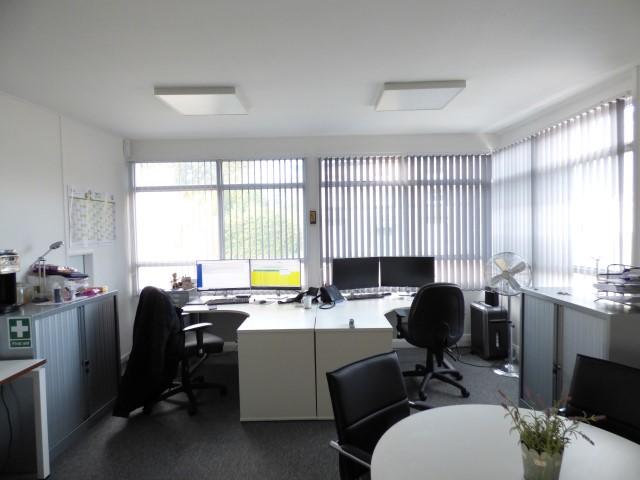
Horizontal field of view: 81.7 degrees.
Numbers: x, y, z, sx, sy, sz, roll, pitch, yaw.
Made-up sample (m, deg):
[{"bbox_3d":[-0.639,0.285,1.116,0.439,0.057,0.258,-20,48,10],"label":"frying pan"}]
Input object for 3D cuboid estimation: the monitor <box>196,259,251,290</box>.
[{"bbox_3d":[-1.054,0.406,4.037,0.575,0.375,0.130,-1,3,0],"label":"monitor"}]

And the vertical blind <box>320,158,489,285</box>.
[{"bbox_3d":[1.025,-0.188,4.403,2.020,1.590,0.090,-1,3,1],"label":"vertical blind"}]

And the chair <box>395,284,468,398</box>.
[{"bbox_3d":[1.069,0.869,3.477,0.620,1.010,0.620,-1,3,2],"label":"chair"}]

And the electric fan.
[{"bbox_3d":[1.899,0.730,3.707,0.450,1.220,0.350,1,4,41],"label":"electric fan"}]

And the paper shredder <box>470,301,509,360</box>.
[{"bbox_3d":[1.928,1.030,4.202,0.280,0.570,0.320,-2,3,-8],"label":"paper shredder"}]

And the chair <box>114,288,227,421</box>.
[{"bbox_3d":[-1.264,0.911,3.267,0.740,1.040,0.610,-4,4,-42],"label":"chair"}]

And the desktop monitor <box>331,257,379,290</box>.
[{"bbox_3d":[0.410,0.372,4.079,0.560,0.345,0.060,-2,3,-19],"label":"desktop monitor"}]

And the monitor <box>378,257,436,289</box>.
[{"bbox_3d":[0.954,0.355,4.031,0.560,0.345,0.060,-1,3,14],"label":"monitor"}]

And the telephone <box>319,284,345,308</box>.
[{"bbox_3d":[0.138,0.567,3.815,0.190,0.145,0.190,-3,4,-35],"label":"telephone"}]

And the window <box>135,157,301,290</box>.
[{"bbox_3d":[-1.244,-0.186,4.550,2.120,1.580,0.100,-1,3,2],"label":"window"}]

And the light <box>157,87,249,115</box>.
[{"bbox_3d":[-0.965,-1.169,3.136,0.600,0.060,0.600,-1,3,2],"label":"light"}]

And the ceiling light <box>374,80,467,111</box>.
[{"bbox_3d":[0.785,-1.152,3.026,0.600,0.055,0.610,-1,3,1],"label":"ceiling light"}]

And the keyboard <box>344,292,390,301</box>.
[{"bbox_3d":[0.512,0.614,3.918,0.440,0.030,0.150,-1,3,-8],"label":"keyboard"}]

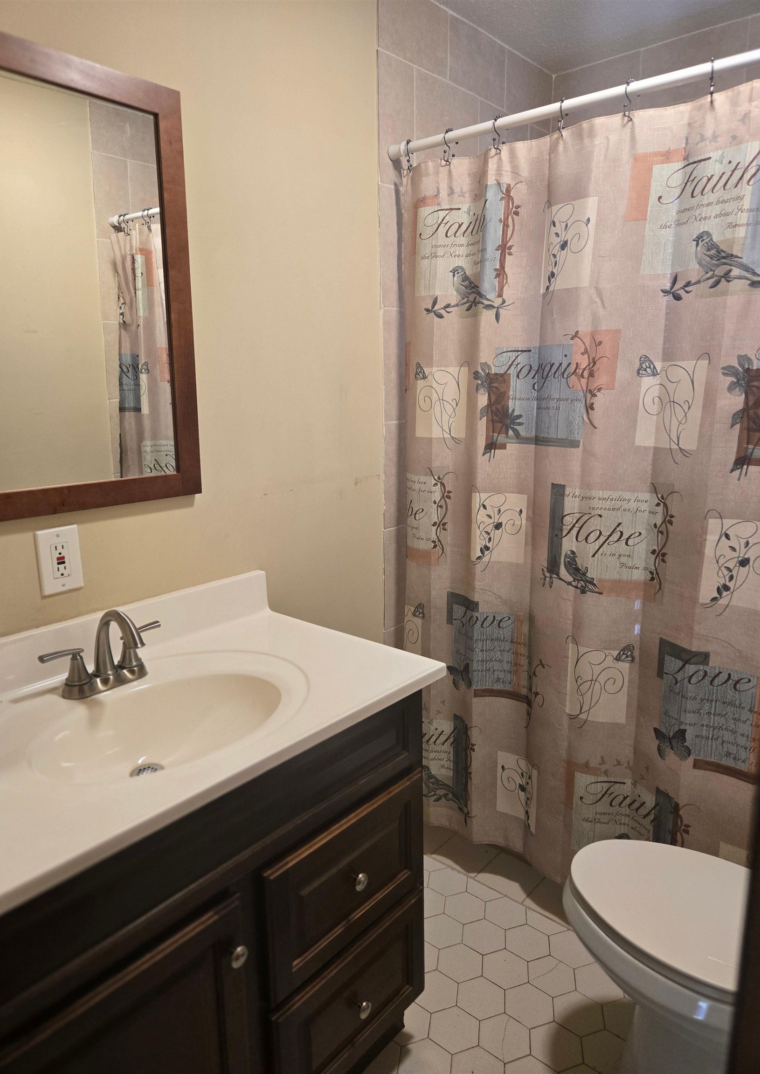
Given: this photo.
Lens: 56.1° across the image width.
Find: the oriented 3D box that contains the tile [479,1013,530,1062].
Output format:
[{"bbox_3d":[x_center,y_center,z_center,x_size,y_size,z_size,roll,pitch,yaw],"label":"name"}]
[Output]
[{"bbox_3d":[0.281,1.133,1.607,0.128,0.010,0.111,10,16,39],"label":"tile"}]

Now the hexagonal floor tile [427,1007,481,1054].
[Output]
[{"bbox_3d":[0.170,1.129,1.627,0.128,0.010,0.111,10,16,39],"label":"hexagonal floor tile"}]

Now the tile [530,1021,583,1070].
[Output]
[{"bbox_3d":[0.392,1.136,1.587,0.128,0.010,0.111,10,16,39],"label":"tile"}]

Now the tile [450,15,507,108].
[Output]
[{"bbox_3d":[0.288,-1.384,2.095,0.009,0.175,0.300,11,17,40],"label":"tile"}]

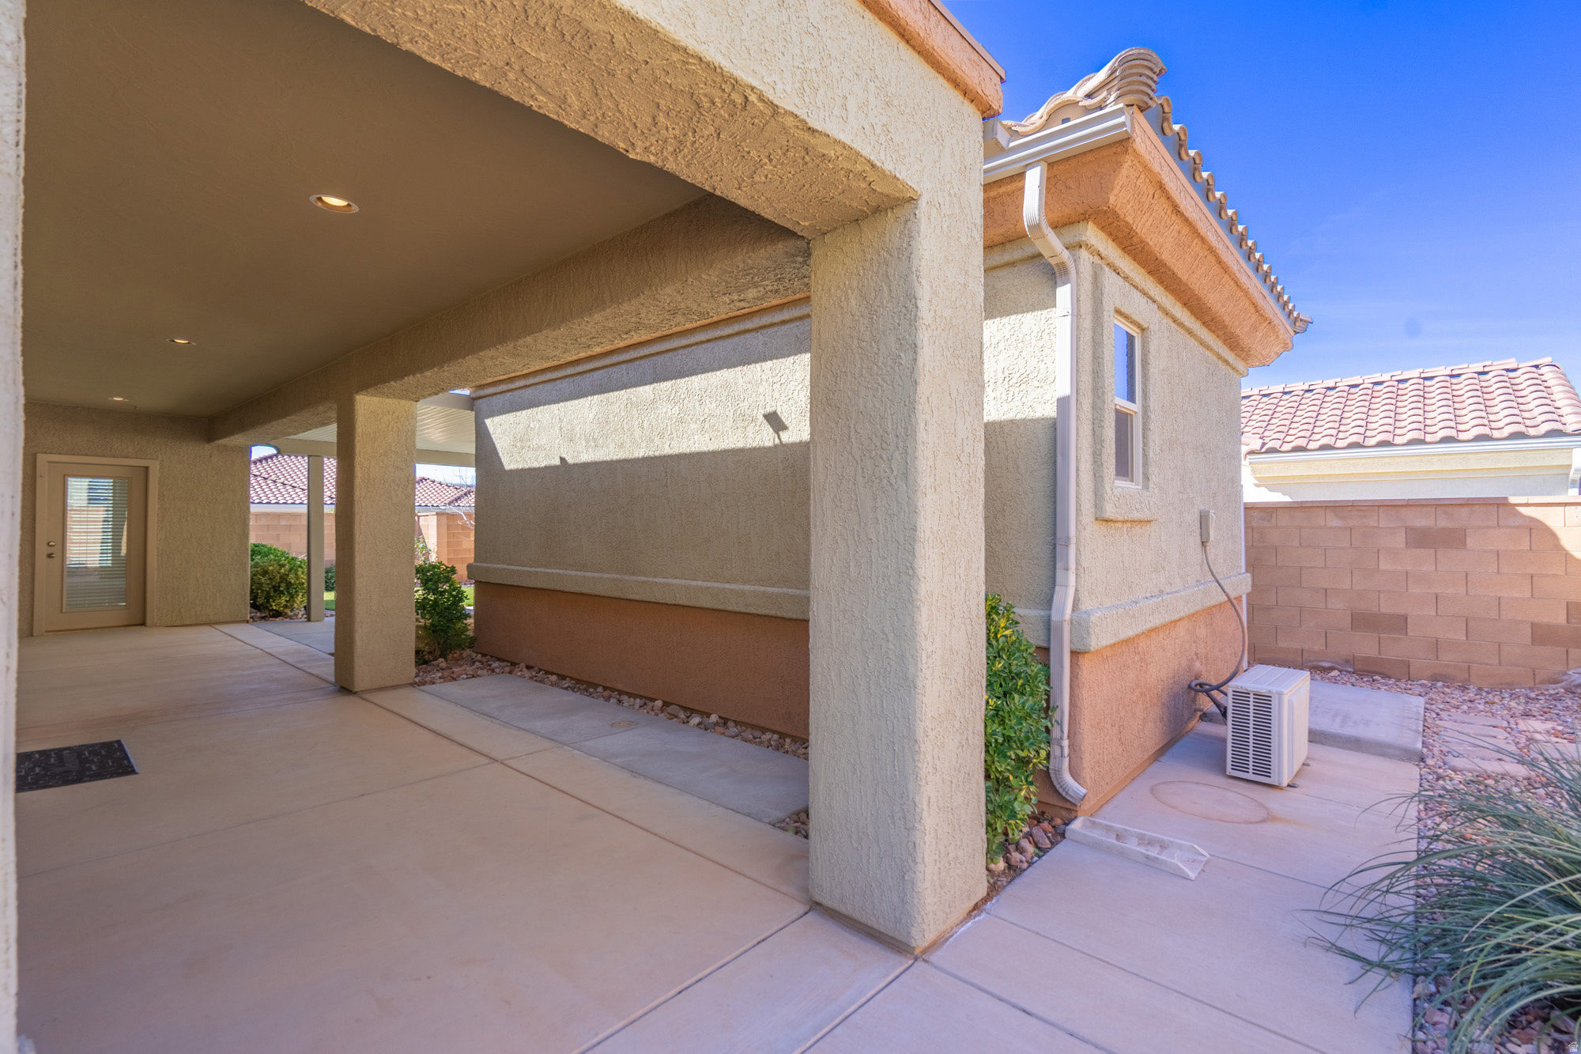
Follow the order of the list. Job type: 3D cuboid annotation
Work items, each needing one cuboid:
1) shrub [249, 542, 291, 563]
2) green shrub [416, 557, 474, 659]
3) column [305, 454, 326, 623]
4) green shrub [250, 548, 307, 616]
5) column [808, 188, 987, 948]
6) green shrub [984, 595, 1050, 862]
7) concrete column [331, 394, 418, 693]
[{"bbox_3d":[-8.750,0.800,11.700,1.050,1.000,1.050,0,0,41],"label":"shrub"},{"bbox_3d":[-3.533,0.858,7.076,0.700,0.970,0.700,0,0,41],"label":"green shrub"},{"bbox_3d":[-6.548,0.171,9.713,0.150,2.257,0.150,0,0,41],"label":"column"},{"bbox_3d":[-7.850,0.840,10.750,1.000,0.920,1.000,0,0,41],"label":"green shrub"},{"bbox_3d":[0.380,0.145,2.549,0.475,2.390,0.480,0,0,41],"label":"column"},{"bbox_3d":[0.757,0.791,3.156,0.780,1.080,0.750,0,0,41],"label":"green shrub"},{"bbox_3d":[-3.526,0.141,5.997,0.475,2.390,0.480,0,0,41],"label":"concrete column"}]

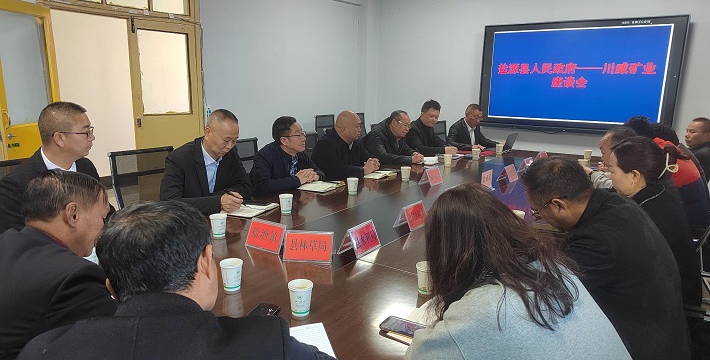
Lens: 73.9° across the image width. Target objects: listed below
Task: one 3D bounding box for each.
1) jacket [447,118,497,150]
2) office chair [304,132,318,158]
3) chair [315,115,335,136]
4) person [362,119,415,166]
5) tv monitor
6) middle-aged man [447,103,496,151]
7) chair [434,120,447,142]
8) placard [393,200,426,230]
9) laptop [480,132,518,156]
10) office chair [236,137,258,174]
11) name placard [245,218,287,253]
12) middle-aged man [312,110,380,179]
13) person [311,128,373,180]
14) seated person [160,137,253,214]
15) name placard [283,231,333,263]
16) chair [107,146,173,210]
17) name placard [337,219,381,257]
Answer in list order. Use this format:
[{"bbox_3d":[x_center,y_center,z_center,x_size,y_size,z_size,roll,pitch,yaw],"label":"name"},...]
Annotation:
[{"bbox_3d":[1.399,-0.444,5.849,0.540,0.620,0.460,-8,14,-38],"label":"jacket"},{"bbox_3d":[-0.276,0.123,4.173,0.600,0.980,0.570,9,14,32],"label":"office chair"},{"bbox_3d":[-0.188,-0.330,6.470,0.600,1.000,0.560,10,14,35],"label":"chair"},{"bbox_3d":[0.369,-0.081,4.679,0.740,1.240,0.570,10,14,35],"label":"person"},{"bbox_3d":[2.615,-1.244,5.698,2.207,1.271,0.100,10,14,35],"label":"tv monitor"},{"bbox_3d":[1.274,-0.243,5.440,0.530,1.240,0.660,-9,16,-41],"label":"middle-aged man"},{"bbox_3d":[1.185,-0.153,5.640,0.600,0.980,0.570,9,14,32],"label":"chair"},{"bbox_3d":[0.297,0.179,2.424,0.100,0.111,0.198,9,14,34],"label":"placard"},{"bbox_3d":[1.585,-0.417,5.174,0.300,0.200,0.340,9,14,32],"label":"laptop"},{"bbox_3d":[-0.713,0.259,3.468,0.600,1.000,0.560,10,14,35],"label":"office chair"},{"bbox_3d":[-0.371,0.238,2.055,0.198,0.111,0.100,9,13,32],"label":"name placard"},{"bbox_3d":[-0.073,0.060,3.878,0.670,1.230,0.530,10,15,37],"label":"middle-aged man"},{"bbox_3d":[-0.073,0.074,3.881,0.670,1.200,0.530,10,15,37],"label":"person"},{"bbox_3d":[-0.804,0.247,2.856,0.550,1.250,0.680,-10,16,-44],"label":"seated person"},{"bbox_3d":[-0.184,0.266,1.935,0.198,0.111,0.100,2,11,6],"label":"name placard"},{"bbox_3d":[-1.182,0.330,3.089,0.600,0.980,0.570,9,14,32],"label":"chair"},{"bbox_3d":[0.024,0.249,2.043,0.100,0.111,0.198,8,13,31],"label":"name placard"}]

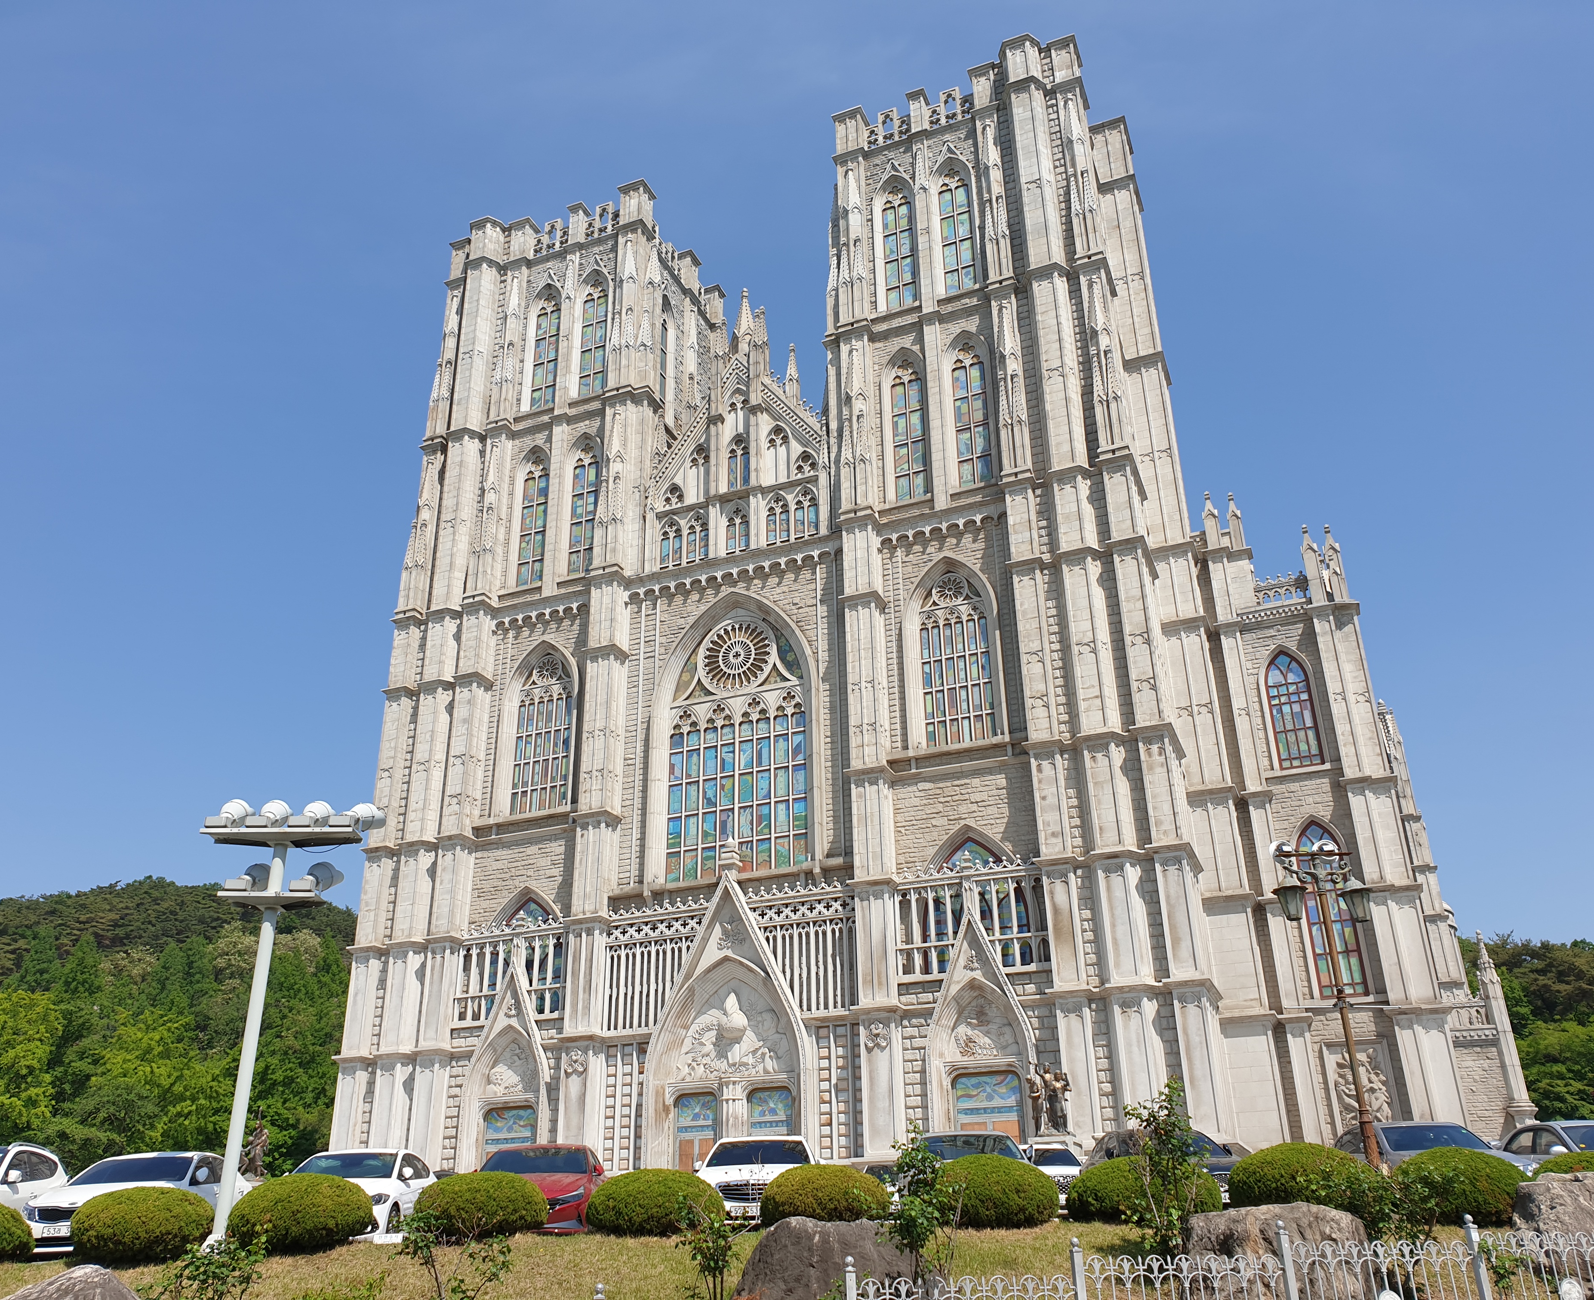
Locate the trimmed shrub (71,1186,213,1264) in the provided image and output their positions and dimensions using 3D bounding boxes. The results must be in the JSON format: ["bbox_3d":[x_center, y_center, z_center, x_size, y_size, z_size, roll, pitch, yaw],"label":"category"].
[{"bbox_3d":[-7.716,6.761,15.334,1.680,0.870,1.650,-1,-25,0],"label":"trimmed shrub"}]

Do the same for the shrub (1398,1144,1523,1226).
[{"bbox_3d":[8.053,6.498,15.768,1.524,0.908,1.524,-1,-25,0],"label":"shrub"}]

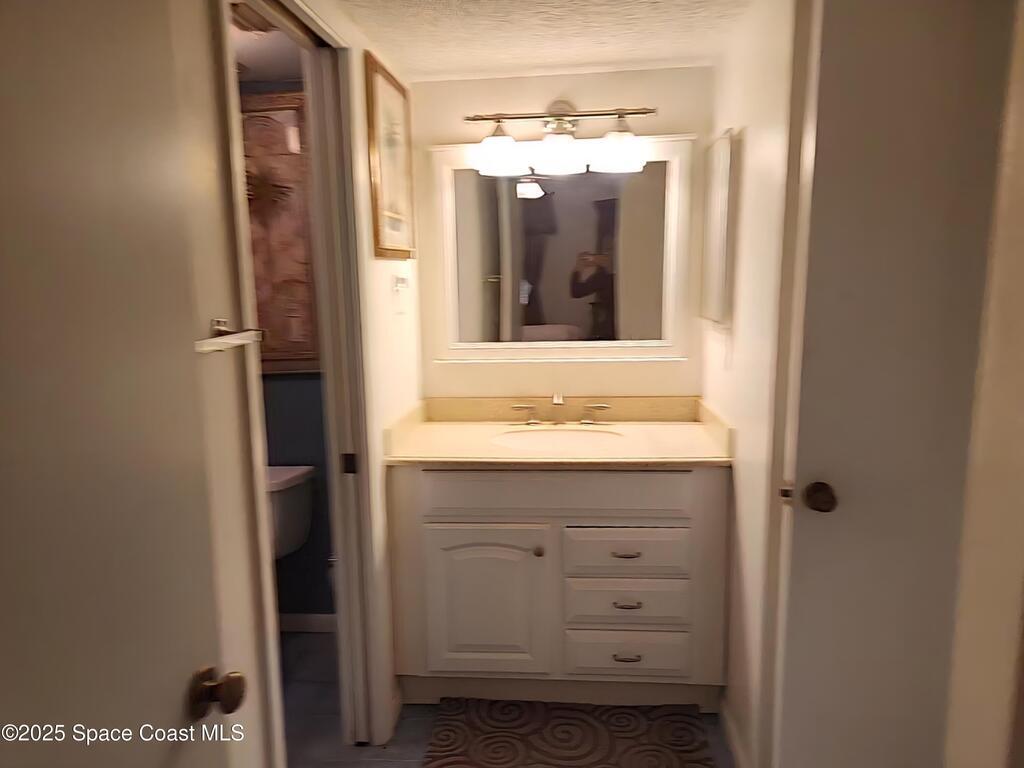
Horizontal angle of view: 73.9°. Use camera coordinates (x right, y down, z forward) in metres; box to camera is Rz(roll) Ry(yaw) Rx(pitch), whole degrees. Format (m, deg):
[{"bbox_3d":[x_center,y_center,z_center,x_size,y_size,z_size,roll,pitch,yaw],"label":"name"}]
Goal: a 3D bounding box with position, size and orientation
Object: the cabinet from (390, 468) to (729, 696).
[{"bbox_3d":[0.165,0.650,2.442,1.077,0.874,0.529,0,9,5],"label":"cabinet"}]

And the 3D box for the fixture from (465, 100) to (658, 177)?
[{"bbox_3d":[0.167,-0.857,2.360,0.646,0.282,0.198,0,9,5],"label":"fixture"}]

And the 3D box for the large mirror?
[{"bbox_3d":[0.174,-0.476,2.508,0.780,0.648,0.029,0,9,5],"label":"large mirror"}]

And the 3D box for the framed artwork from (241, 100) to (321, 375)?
[{"bbox_3d":[-0.934,-0.556,2.592,0.401,1.041,0.034,0,9,5],"label":"framed artwork"}]

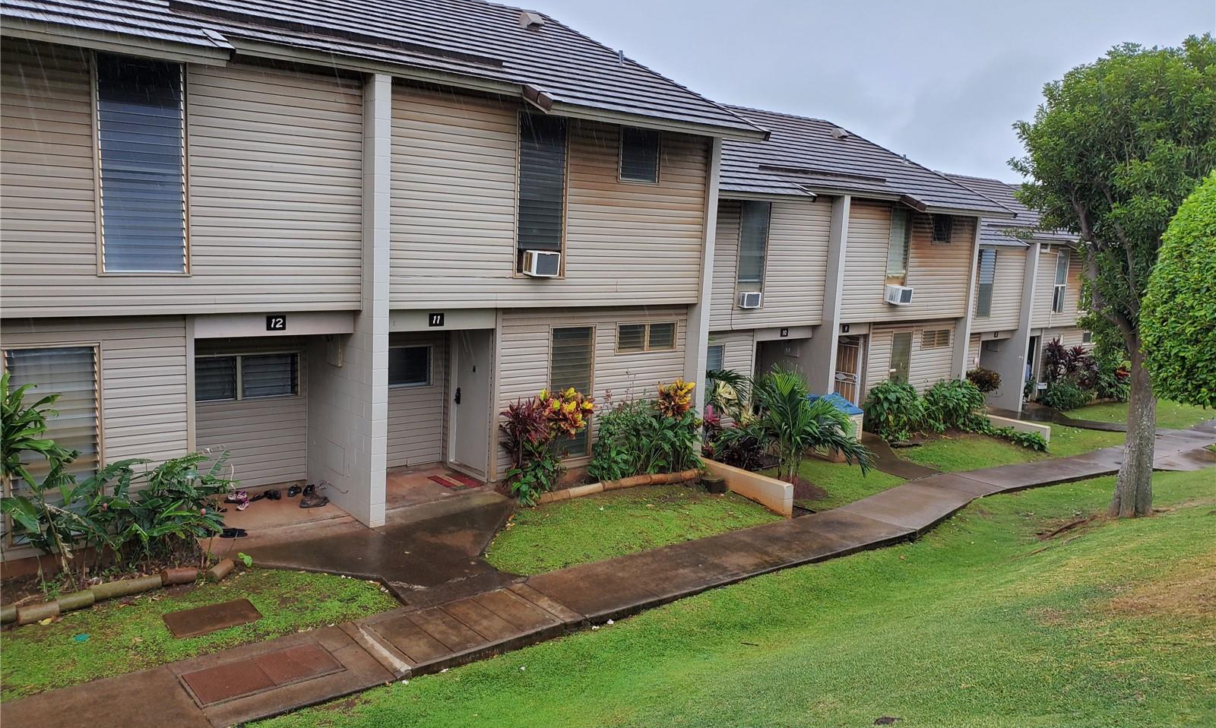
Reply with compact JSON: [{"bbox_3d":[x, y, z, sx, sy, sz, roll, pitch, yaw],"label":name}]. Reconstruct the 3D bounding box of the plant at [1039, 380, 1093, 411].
[{"bbox_3d":[14.678,0.983,29.318,1.700,0.880,1.300,-4,11,-39],"label":"plant"}]

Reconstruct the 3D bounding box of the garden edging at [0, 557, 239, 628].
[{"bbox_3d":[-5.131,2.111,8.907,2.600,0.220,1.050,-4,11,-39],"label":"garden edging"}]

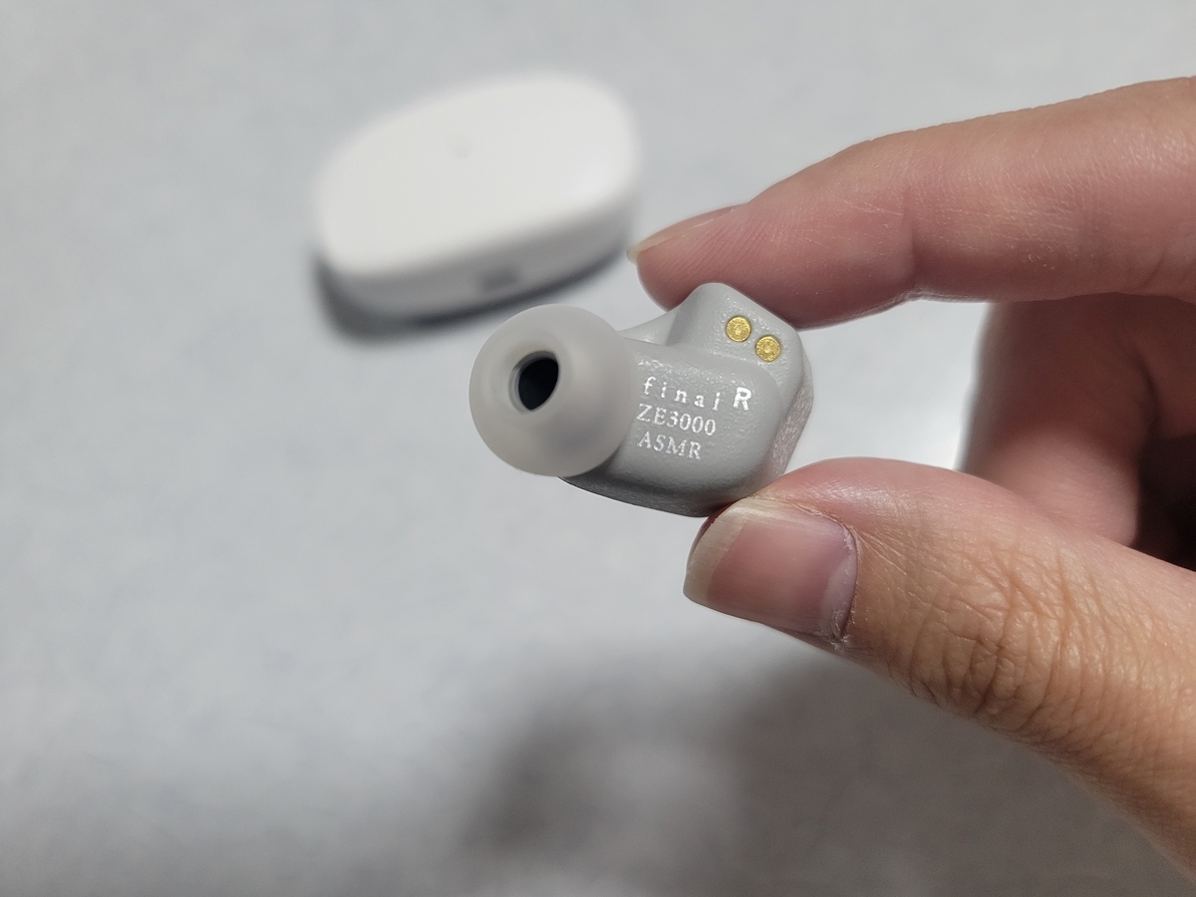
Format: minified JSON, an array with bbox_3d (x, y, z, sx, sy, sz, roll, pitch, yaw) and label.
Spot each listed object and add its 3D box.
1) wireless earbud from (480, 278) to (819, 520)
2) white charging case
[{"bbox_3d":[0.004,-0.005,0.074,0.021,0.026,0.019,13,89,28],"label":"wireless earbud"},{"bbox_3d":[-0.025,-0.055,0.197,0.070,0.026,0.043,-17,68,-2],"label":"white charging case"}]

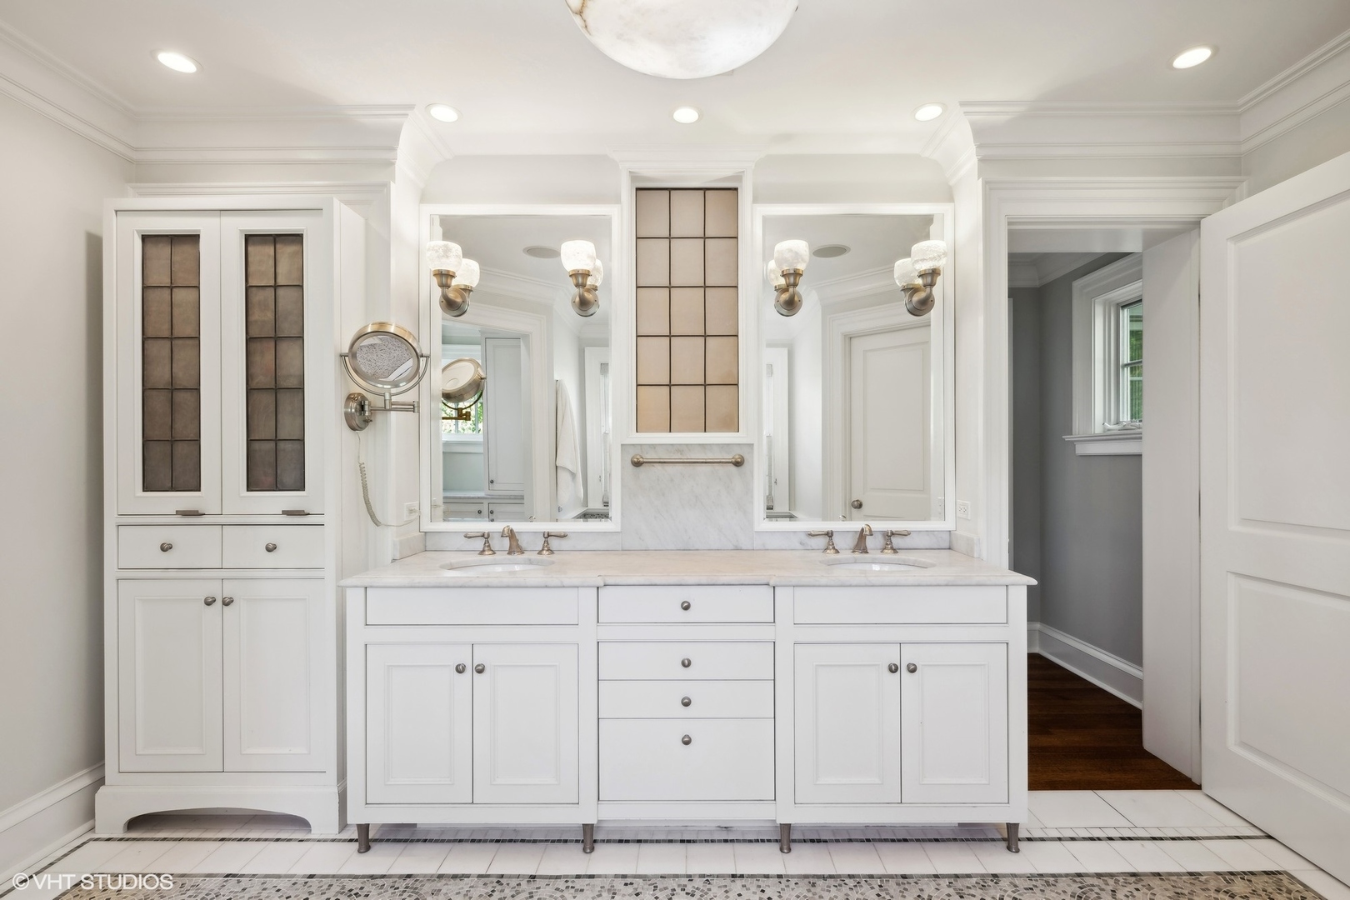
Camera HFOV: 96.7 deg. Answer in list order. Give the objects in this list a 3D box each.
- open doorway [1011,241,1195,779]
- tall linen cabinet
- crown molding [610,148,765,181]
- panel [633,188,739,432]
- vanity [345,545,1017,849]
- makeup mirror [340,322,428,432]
[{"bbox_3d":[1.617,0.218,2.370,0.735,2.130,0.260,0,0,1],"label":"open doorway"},{"bbox_3d":[-1.533,0.217,2.160,0.805,2.135,0.330,0,0,1],"label":"tall linen cabinet"},{"bbox_3d":[0.050,-1.140,2.385,0.620,0.120,0.095,0,0,1],"label":"crown molding"},{"bbox_3d":[0.050,-0.575,2.465,0.425,1.000,0.025,0,0,1],"label":"panel"},{"bbox_3d":[0.046,0.842,2.155,2.185,0.885,0.535,0,0,1],"label":"vanity"},{"bbox_3d":[-1.005,-0.249,2.090,0.300,0.370,0.240,0,0,-17],"label":"makeup mirror"}]

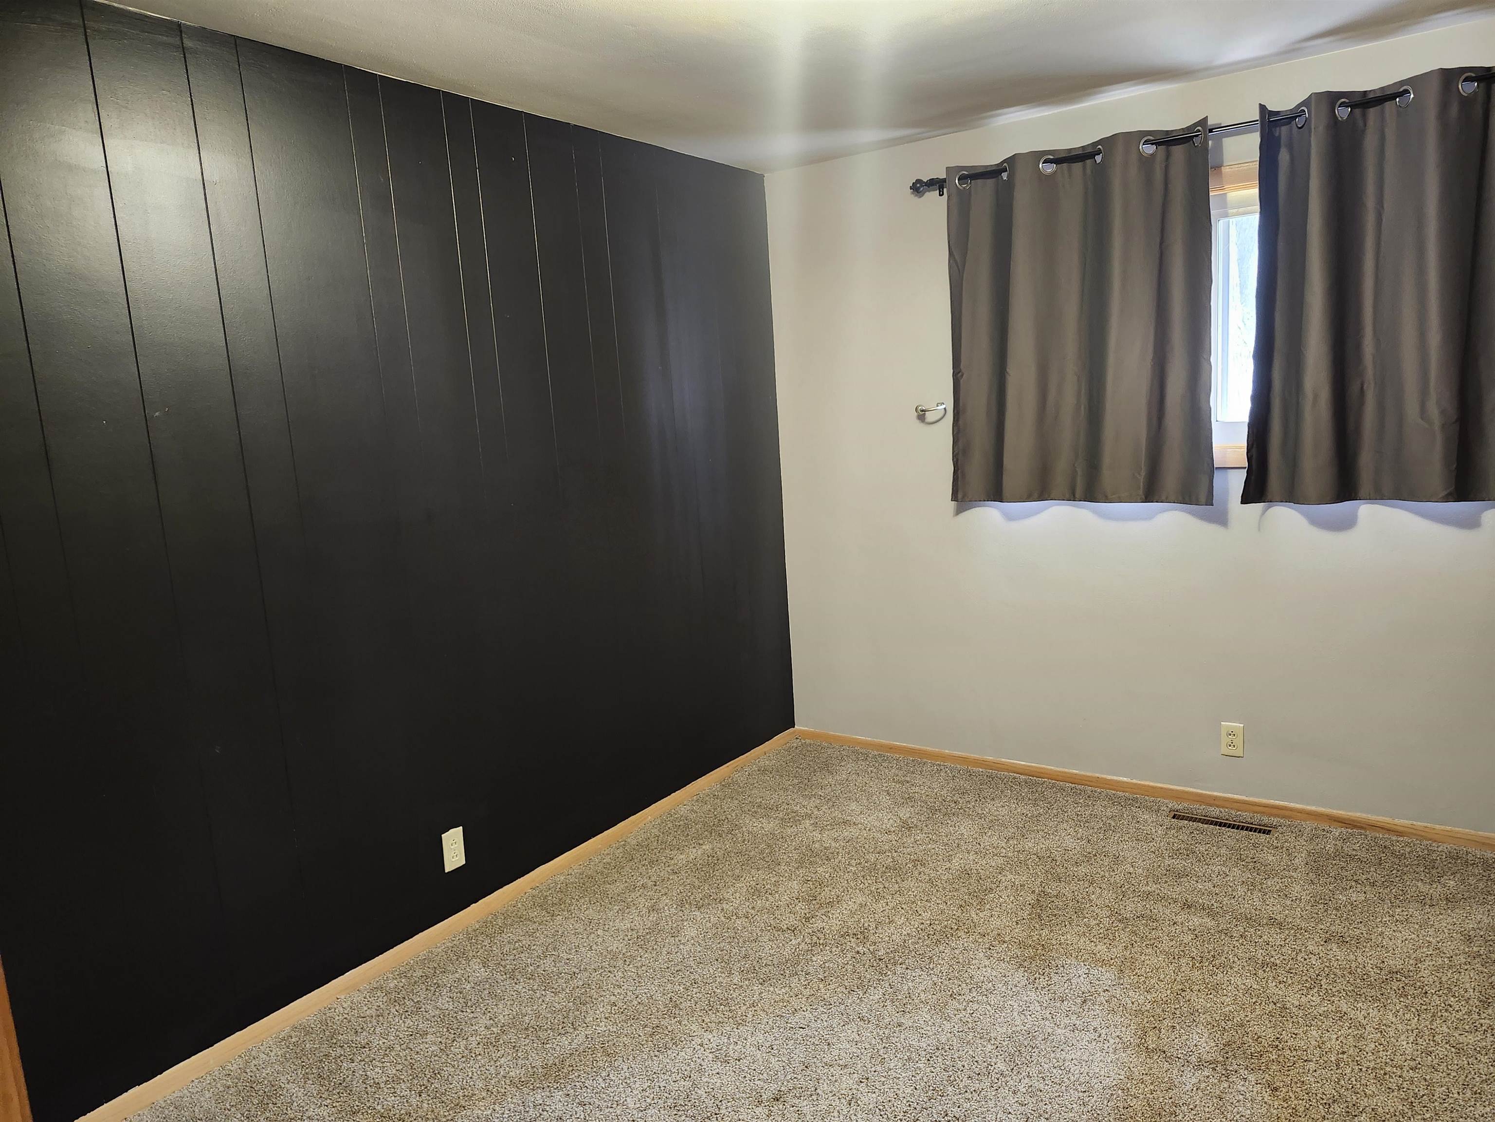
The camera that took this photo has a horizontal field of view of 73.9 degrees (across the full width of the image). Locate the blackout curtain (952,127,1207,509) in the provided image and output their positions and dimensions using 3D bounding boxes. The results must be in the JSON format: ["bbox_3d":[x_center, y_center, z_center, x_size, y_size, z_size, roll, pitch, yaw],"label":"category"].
[{"bbox_3d":[1.073,-0.771,3.301,0.855,1.155,0.100,3,11,35],"label":"blackout curtain"}]

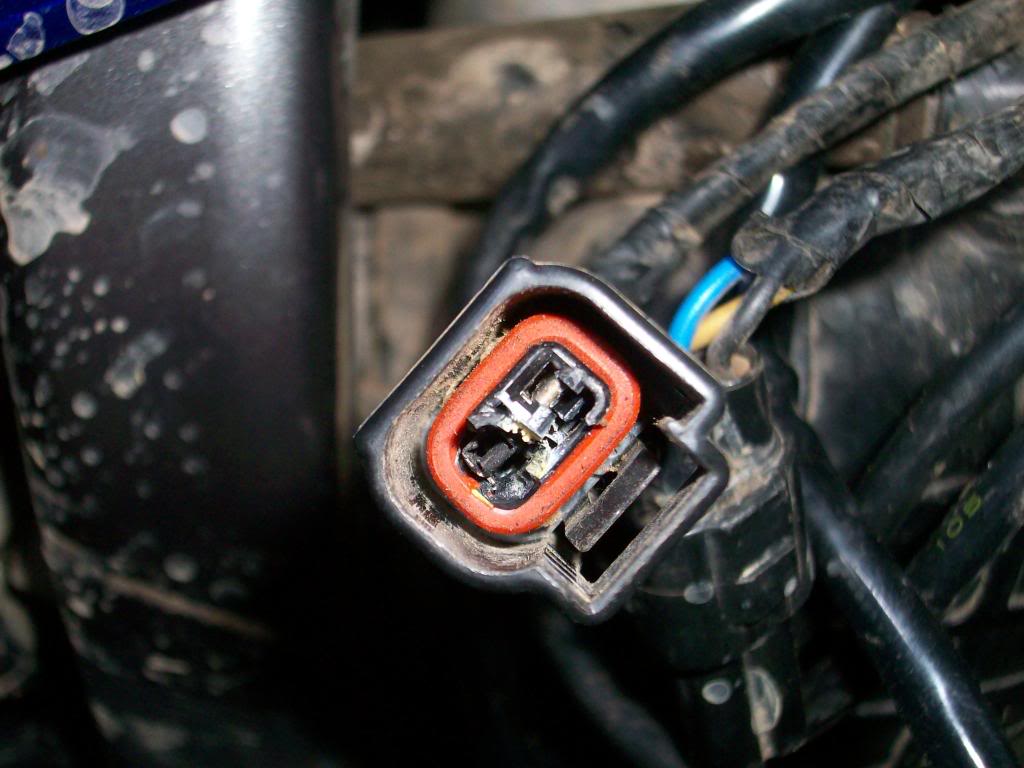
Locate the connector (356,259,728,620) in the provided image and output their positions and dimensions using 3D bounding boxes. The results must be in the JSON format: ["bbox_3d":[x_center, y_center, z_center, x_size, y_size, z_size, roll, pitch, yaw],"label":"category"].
[{"bbox_3d":[0.003,0.004,0.117,0.020,0.021,0.026,42,0,2],"label":"connector"}]

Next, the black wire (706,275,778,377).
[{"bbox_3d":[0.019,-0.005,0.127,0.004,0.010,0.004,25,-6,0],"label":"black wire"}]

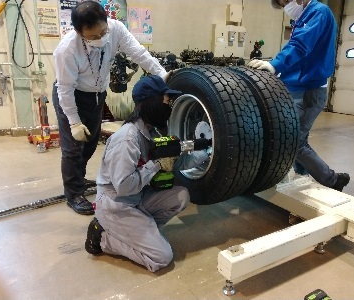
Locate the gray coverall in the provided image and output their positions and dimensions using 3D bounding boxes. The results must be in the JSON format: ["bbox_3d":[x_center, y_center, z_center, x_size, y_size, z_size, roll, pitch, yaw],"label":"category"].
[{"bbox_3d":[-0.128,0.224,1.925,0.700,0.850,0.550,-2,15,-15],"label":"gray coverall"}]

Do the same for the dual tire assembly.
[{"bbox_3d":[0.325,-0.122,2.327,0.610,0.970,0.970,-8,17,-31],"label":"dual tire assembly"}]

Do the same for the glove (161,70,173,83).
[{"bbox_3d":[-0.053,-0.548,2.360,0.180,0.070,0.110,-8,-22,-31],"label":"glove"}]

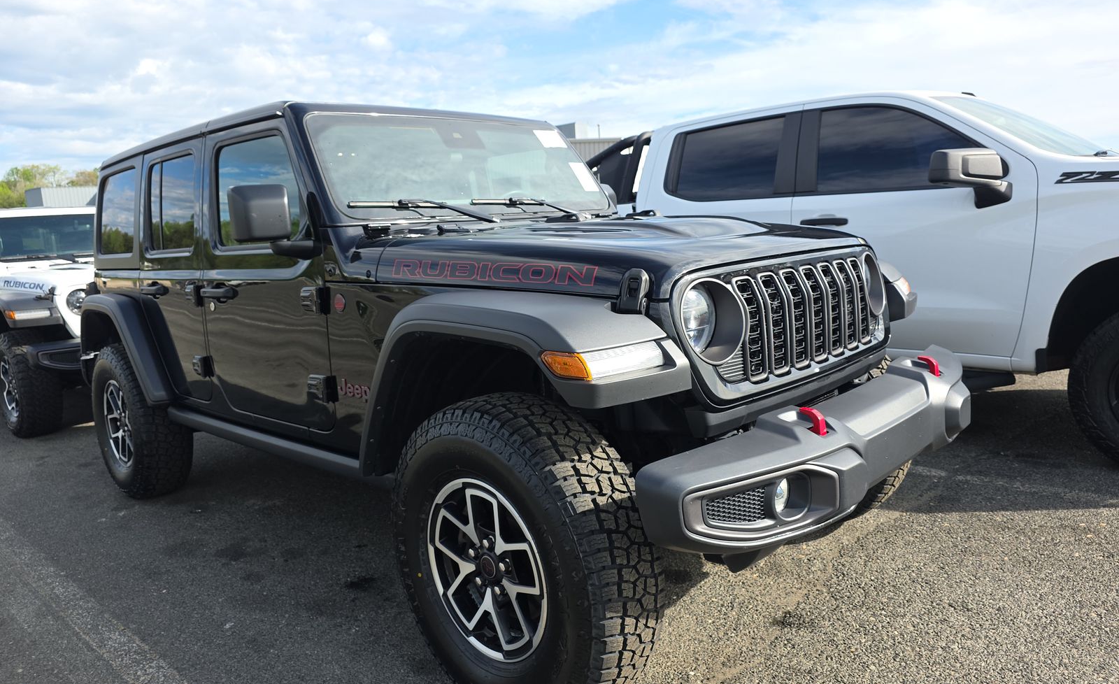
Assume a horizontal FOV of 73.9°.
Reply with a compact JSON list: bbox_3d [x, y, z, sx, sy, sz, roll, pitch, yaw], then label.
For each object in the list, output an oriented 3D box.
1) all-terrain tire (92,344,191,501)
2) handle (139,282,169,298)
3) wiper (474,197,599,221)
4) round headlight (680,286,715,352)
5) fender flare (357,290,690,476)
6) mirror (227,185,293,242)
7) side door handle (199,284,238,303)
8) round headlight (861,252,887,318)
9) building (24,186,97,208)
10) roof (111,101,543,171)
[{"bbox_3d":[-2.276,0.414,4.053,0.830,0.830,0.290,4,11,44],"label":"all-terrain tire"},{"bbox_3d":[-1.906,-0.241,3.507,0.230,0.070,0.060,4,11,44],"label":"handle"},{"bbox_3d":[-0.082,-0.558,3.159,0.115,0.110,0.700,4,11,44],"label":"wiper"},{"bbox_3d":[0.342,-0.052,1.831,0.100,0.195,0.195,4,11,44],"label":"round headlight"},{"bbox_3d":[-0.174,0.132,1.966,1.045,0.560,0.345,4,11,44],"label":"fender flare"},{"bbox_3d":[-1.001,-0.438,2.499,0.110,0.180,0.195,4,11,44],"label":"mirror"},{"bbox_3d":[-1.371,-0.197,3.003,0.285,0.078,0.065,4,11,44],"label":"side door handle"},{"bbox_3d":[1.036,-0.193,2.520,0.110,0.220,0.220,4,11,44],"label":"round headlight"},{"bbox_3d":[-30.063,-6.907,50.523,5.500,6.410,9.000,4,11,44],"label":"building"},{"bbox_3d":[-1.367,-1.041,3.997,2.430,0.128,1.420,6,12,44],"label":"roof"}]

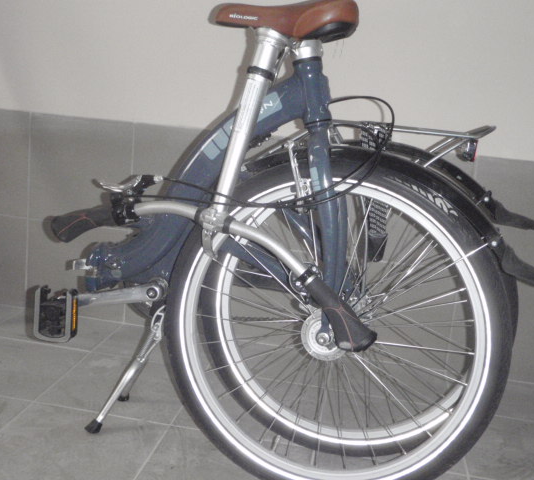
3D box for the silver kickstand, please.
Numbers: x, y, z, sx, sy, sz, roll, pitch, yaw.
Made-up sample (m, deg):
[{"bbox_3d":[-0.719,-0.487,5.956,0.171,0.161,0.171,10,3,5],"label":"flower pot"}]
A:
[{"bbox_3d":[-0.274,0.250,1.357,0.138,0.262,0.165,7,13,6],"label":"silver kickstand"}]

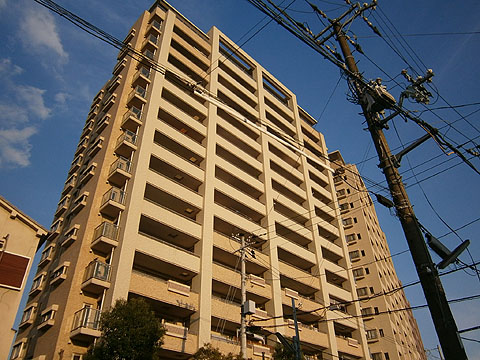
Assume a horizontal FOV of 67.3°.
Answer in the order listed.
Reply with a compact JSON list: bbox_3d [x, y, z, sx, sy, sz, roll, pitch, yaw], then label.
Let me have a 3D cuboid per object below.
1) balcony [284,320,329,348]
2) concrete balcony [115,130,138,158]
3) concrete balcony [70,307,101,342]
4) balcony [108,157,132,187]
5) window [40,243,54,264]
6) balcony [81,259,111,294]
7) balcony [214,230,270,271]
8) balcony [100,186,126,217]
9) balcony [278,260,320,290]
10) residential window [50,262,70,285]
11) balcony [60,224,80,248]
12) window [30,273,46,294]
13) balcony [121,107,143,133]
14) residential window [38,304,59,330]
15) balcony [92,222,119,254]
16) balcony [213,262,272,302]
[{"bbox_3d":[6.022,15.301,35.028,1.600,1.500,7.370,-32,-47,33],"label":"balcony"},{"bbox_3d":[-9.824,-2.966,31.515,1.540,1.518,1.276,-31,-45,34],"label":"concrete balcony"},{"bbox_3d":[-9.580,9.108,22.694,1.496,1.529,1.331,-31,-45,34],"label":"concrete balcony"},{"bbox_3d":[-9.548,-0.655,28.806,1.417,1.450,1.215,-32,-47,33],"label":"balcony"},{"bbox_3d":[-16.066,6.263,30.030,1.804,1.463,0.330,-31,-45,34],"label":"window"},{"bbox_3d":[-9.656,6.650,24.512,1.540,1.529,1.331,-31,-45,34],"label":"balcony"},{"bbox_3d":[-0.208,6.912,33.599,1.600,1.500,7.480,-32,-47,33],"label":"balcony"},{"bbox_3d":[-9.778,1.775,28.074,1.584,1.551,1.320,-31,-45,34],"label":"balcony"},{"bbox_3d":[6.123,11.029,39.940,1.540,1.397,7.612,-31,-45,34],"label":"balcony"},{"bbox_3d":[-12.835,6.713,25.768,1.804,1.276,0.363,-31,-45,34],"label":"residential window"},{"bbox_3d":[-12.935,4.259,27.611,1.694,1.298,0.363,-31,-45,34],"label":"balcony"},{"bbox_3d":[-19.102,9.812,34.060,2.069,1.739,0.329,-32,-47,33],"label":"window"},{"bbox_3d":[-9.665,-5.362,32.409,1.417,1.450,1.215,-32,-47,33],"label":"balcony"},{"bbox_3d":[-12.229,8.746,22.965,1.591,1.196,0.353,-32,-47,33],"label":"residential window"},{"bbox_3d":[-9.371,4.019,25.204,1.417,1.450,1.215,-32,-47,33],"label":"balcony"},{"bbox_3d":[-0.152,9.676,33.065,1.540,1.342,7.898,-31,-45,34],"label":"balcony"}]

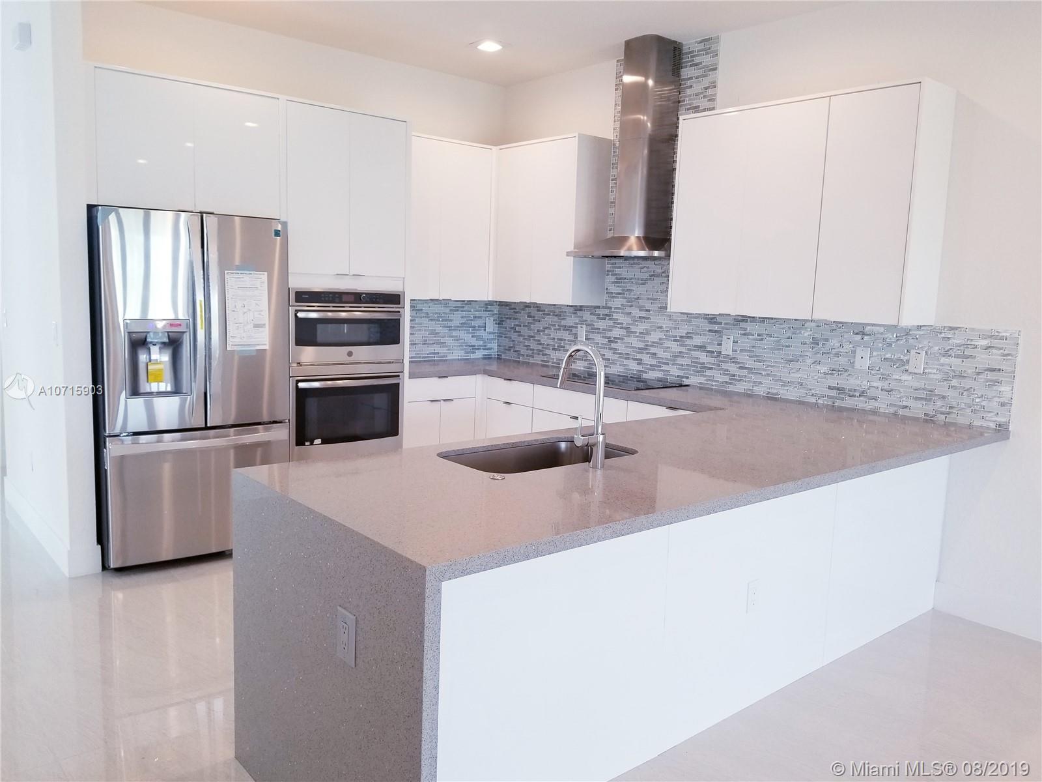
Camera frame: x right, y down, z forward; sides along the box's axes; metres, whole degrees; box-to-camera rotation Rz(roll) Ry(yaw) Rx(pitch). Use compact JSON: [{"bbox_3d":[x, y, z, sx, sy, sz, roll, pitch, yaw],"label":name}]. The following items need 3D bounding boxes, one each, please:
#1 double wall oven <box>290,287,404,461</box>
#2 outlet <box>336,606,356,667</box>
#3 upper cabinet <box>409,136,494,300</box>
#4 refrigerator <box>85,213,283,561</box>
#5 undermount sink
[{"bbox_3d":[-1.220,-0.105,4.977,0.757,1.090,0.625,-4,10,-40],"label":"double wall oven"},{"bbox_3d":[-0.404,0.565,1.798,0.010,0.120,0.081,-4,10,-40],"label":"outlet"},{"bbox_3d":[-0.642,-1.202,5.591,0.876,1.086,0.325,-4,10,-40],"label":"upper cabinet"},{"bbox_3d":[-1.872,-0.047,4.308,0.909,1.767,0.830,-4,10,-40],"label":"refrigerator"},{"bbox_3d":[0.062,0.329,2.687,0.725,0.230,0.430,-4,10,-40],"label":"undermount sink"}]

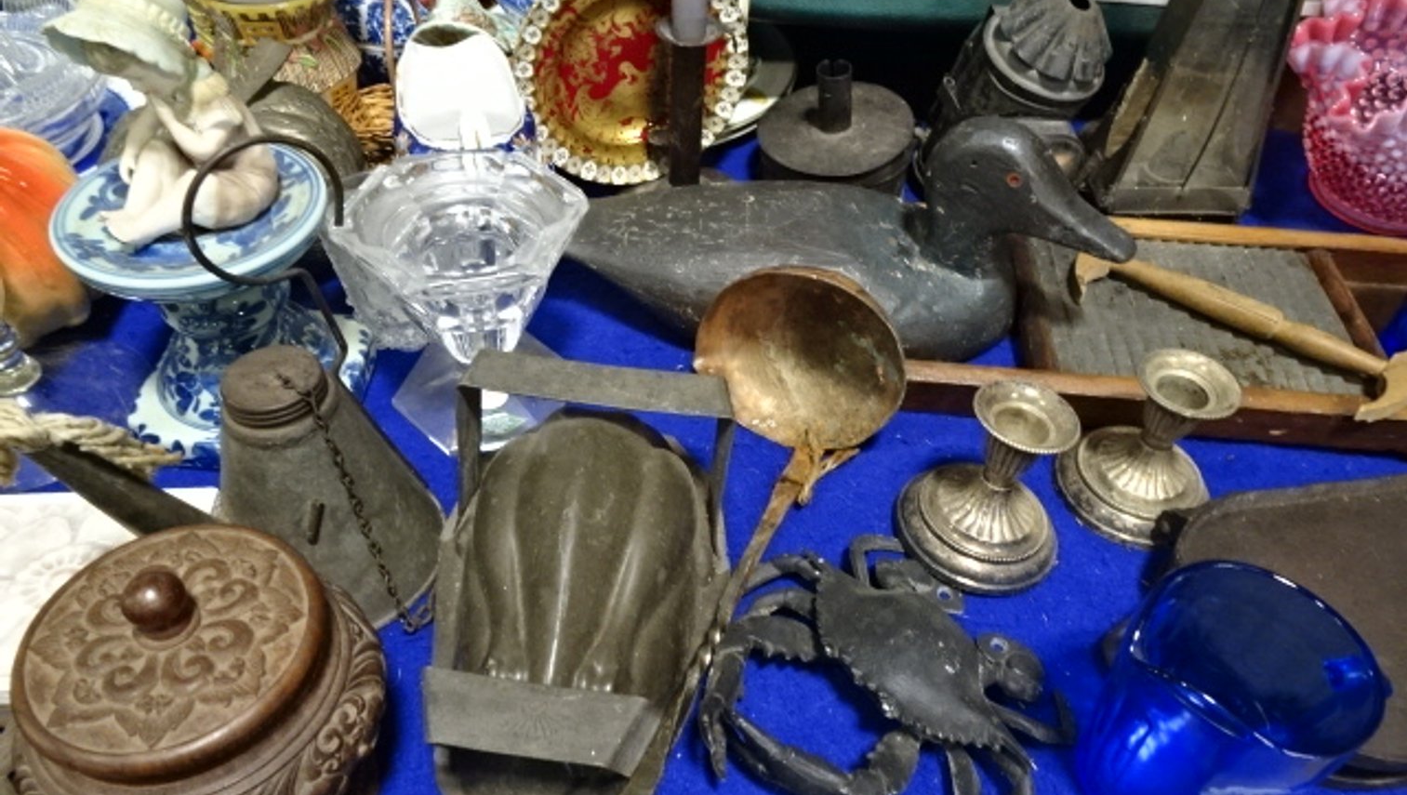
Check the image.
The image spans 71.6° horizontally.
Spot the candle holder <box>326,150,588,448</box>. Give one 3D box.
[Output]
[{"bbox_3d":[-0.119,-0.050,0.502,0.122,0.112,0.112,-9,46,-16],"label":"candle holder"}]

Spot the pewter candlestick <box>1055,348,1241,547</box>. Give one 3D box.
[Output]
[{"bbox_3d":[0.233,0.020,0.495,0.081,0.083,0.081,4,44,-4],"label":"pewter candlestick"}]

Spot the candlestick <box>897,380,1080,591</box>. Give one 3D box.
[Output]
[{"bbox_3d":[0.143,0.036,0.468,0.081,0.083,0.081,4,44,-4],"label":"candlestick"}]

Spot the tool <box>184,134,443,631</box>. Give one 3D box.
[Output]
[{"bbox_3d":[-0.161,0.002,0.389,0.098,0.186,0.093,0,45,-8],"label":"tool"}]

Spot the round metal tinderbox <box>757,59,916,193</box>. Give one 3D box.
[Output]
[{"bbox_3d":[0.094,-0.186,0.695,0.114,0.098,0.114,0,45,-1],"label":"round metal tinderbox"}]

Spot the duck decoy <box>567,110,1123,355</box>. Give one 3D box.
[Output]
[{"bbox_3d":[0.082,-0.097,0.553,0.345,0.142,0.135,5,44,-2],"label":"duck decoy"}]

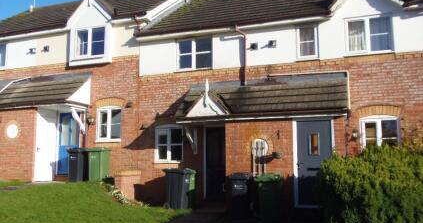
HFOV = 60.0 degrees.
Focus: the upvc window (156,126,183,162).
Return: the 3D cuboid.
[{"bbox_3d":[-1.228,0.961,10.739,0.895,1.097,0.100,-3,-8,18],"label":"upvc window"}]

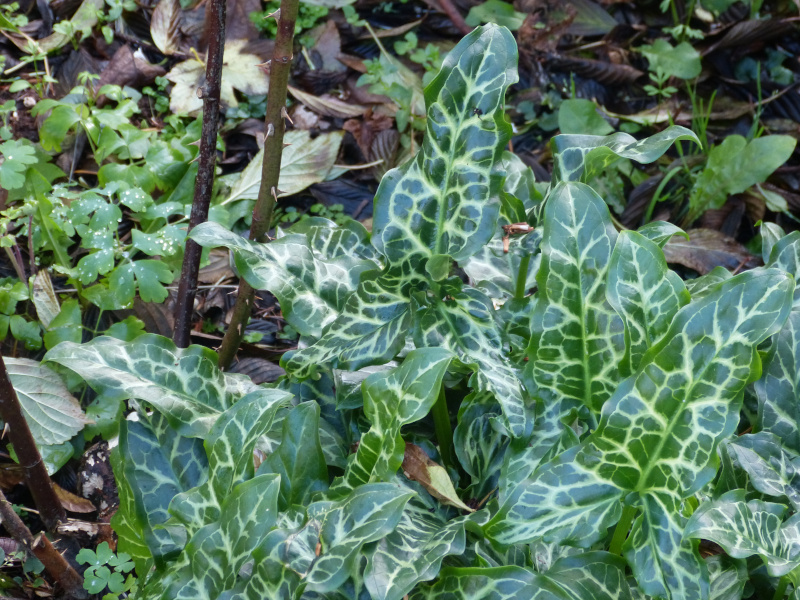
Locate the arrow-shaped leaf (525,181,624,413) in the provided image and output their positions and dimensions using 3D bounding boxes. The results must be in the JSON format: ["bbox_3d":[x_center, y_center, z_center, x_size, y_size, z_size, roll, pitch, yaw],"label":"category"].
[{"bbox_3d":[0.114,-0.001,1.980,0.060,0.150,0.032,-1,9,0],"label":"arrow-shaped leaf"}]

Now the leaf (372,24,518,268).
[{"bbox_3d":[0.029,-0.093,1.880,0.075,0.155,0.040,18,13,13],"label":"leaf"}]

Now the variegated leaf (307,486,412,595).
[{"bbox_3d":[-0.028,0.146,1.890,0.080,0.028,0.041,-40,65,-12],"label":"variegated leaf"}]

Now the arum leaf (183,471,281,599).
[{"bbox_3d":[-0.103,0.145,1.880,0.045,0.032,0.080,26,78,12],"label":"arum leaf"}]

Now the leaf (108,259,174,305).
[{"bbox_3d":[-0.172,-0.012,2.030,0.043,0.020,0.026,0,35,0],"label":"leaf"}]

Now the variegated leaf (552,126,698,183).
[{"bbox_3d":[0.143,-0.092,1.950,0.095,0.030,0.040,-3,35,-5],"label":"variegated leaf"}]

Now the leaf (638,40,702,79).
[{"bbox_3d":[0.220,-0.196,2.480,0.050,0.015,0.040,3,51,3],"label":"leaf"}]

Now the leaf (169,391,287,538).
[{"bbox_3d":[-0.100,0.094,1.790,0.045,0.090,0.040,37,19,7],"label":"leaf"}]

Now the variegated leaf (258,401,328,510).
[{"bbox_3d":[-0.067,0.099,1.940,0.042,0.071,0.025,5,9,2],"label":"variegated leaf"}]

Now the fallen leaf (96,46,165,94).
[{"bbox_3d":[-0.204,-0.174,2.320,0.053,0.022,0.035,0,35,0],"label":"fallen leaf"}]

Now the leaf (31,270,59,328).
[{"bbox_3d":[-0.262,0.000,2.250,0.018,0.044,0.012,-12,9,-4],"label":"leaf"}]

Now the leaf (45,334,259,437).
[{"bbox_3d":[-0.153,0.053,1.880,0.125,0.040,0.065,10,36,14],"label":"leaf"}]

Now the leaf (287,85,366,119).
[{"bbox_3d":[-0.059,-0.163,2.500,0.068,0.016,0.026,12,37,16],"label":"leaf"}]

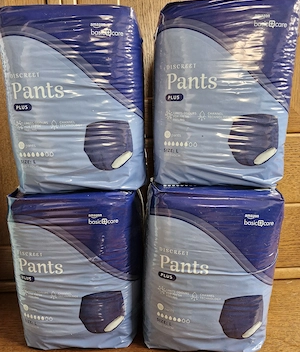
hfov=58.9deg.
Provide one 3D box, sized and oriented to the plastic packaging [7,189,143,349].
[{"bbox_3d":[-0.113,0.144,0.479,0.186,0.255,0.137,-1,9,0],"label":"plastic packaging"}]

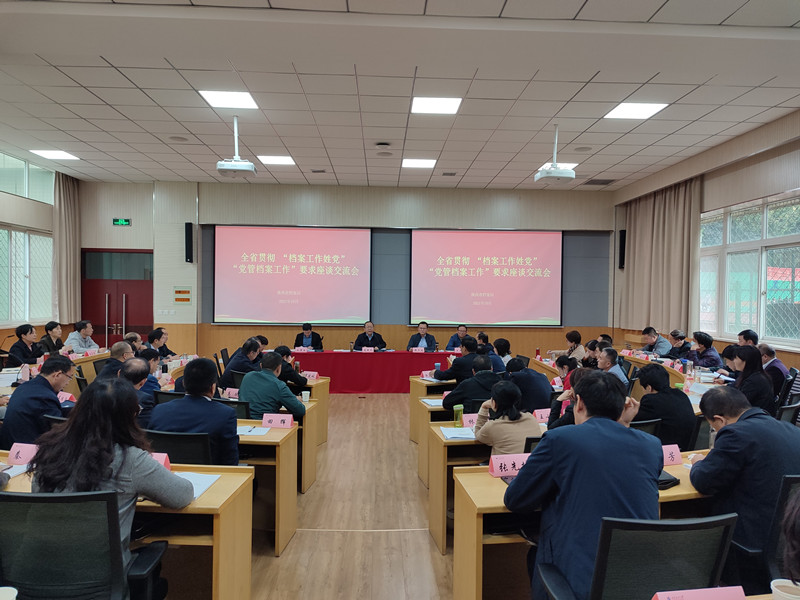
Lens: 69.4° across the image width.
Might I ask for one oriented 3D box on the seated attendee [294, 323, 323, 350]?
[{"bbox_3d":[-1.754,1.028,10.907,0.540,1.200,0.680,1,0,-2],"label":"seated attendee"}]

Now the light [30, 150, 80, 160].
[{"bbox_3d":[-5.692,-2.415,9.578,0.600,0.050,0.600,1,0,-2],"label":"light"}]

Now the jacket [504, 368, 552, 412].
[{"bbox_3d":[1.091,0.897,5.045,0.480,0.640,0.430,1,0,-22],"label":"jacket"}]

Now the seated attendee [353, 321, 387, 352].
[{"bbox_3d":[-0.587,1.050,11.047,0.580,1.280,0.700,1,1,-2],"label":"seated attendee"}]

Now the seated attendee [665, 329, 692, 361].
[{"bbox_3d":[4.449,1.117,9.359,0.640,1.250,0.500,1,0,4],"label":"seated attendee"}]

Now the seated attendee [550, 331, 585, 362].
[{"bbox_3d":[2.655,1.121,9.332,0.680,1.280,0.500,1,0,1],"label":"seated attendee"}]

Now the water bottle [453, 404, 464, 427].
[{"bbox_3d":[0.442,0.884,4.359,0.076,0.168,0.076,1,0,-2],"label":"water bottle"}]

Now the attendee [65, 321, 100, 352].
[{"bbox_3d":[-4.998,0.963,9.150,0.660,1.250,0.520,1,0,-4],"label":"attendee"}]

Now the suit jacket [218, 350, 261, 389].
[{"bbox_3d":[-1.815,0.887,6.700,0.560,0.620,0.500,1,1,-32],"label":"suit jacket"}]

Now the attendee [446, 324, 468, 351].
[{"bbox_3d":[1.187,1.100,11.106,0.560,1.230,0.700,1,1,-2],"label":"attendee"}]

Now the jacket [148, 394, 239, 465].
[{"bbox_3d":[-1.274,0.915,3.583,0.520,0.660,0.420,1,0,5],"label":"jacket"}]

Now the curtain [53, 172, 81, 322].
[{"bbox_3d":[-6.424,-0.961,11.146,0.170,2.830,0.800,1,0,-2],"label":"curtain"}]

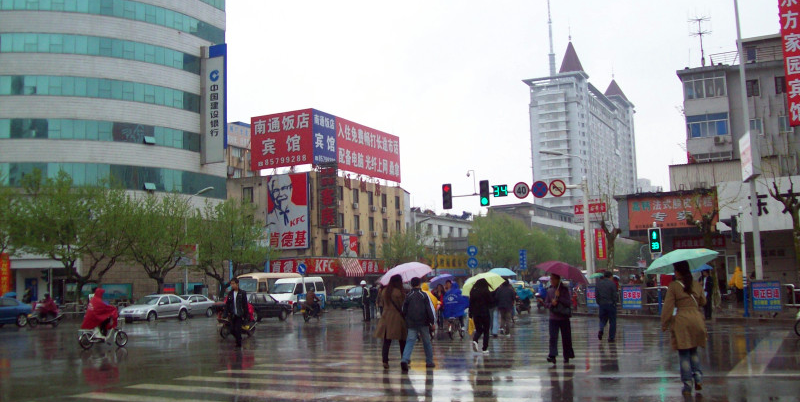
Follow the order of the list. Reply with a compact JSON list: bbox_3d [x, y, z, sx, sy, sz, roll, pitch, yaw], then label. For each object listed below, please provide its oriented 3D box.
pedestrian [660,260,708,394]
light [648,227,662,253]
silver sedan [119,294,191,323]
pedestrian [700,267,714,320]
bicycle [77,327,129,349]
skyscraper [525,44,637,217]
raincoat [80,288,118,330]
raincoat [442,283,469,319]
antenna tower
[{"bbox_3d":[3.693,1.636,10.800,0.550,1.660,0.430,-3,-6,16],"label":"pedestrian"},{"bbox_3d":[9.763,1.509,31.791,0.470,0.960,0.300,-4,-6,22],"label":"light"},{"bbox_3d":[-12.964,5.699,44.381,1.740,1.450,4.400,-4,-7,24],"label":"silver sedan"},{"bbox_3d":[10.348,3.088,28.002,0.420,1.710,0.500,3,-7,-37],"label":"pedestrian"},{"bbox_3d":[-8.003,3.489,22.528,1.480,0.970,0.580,4,-8,-44],"label":"bicycle"},{"bbox_3d":[75.801,-11.811,330.204,21.749,88.008,81.791,-5,-6,27],"label":"skyscraper"},{"bbox_3d":[-8.307,2.972,23.000,0.950,1.140,0.680,3,-7,-37],"label":"raincoat"},{"bbox_3d":[1.528,2.780,22.900,0.720,1.000,0.700,-4,-6,21],"label":"raincoat"},{"bbox_3d":[22.738,-12.165,63.059,1.600,3.800,1.500,-4,-7,25],"label":"antenna tower"}]

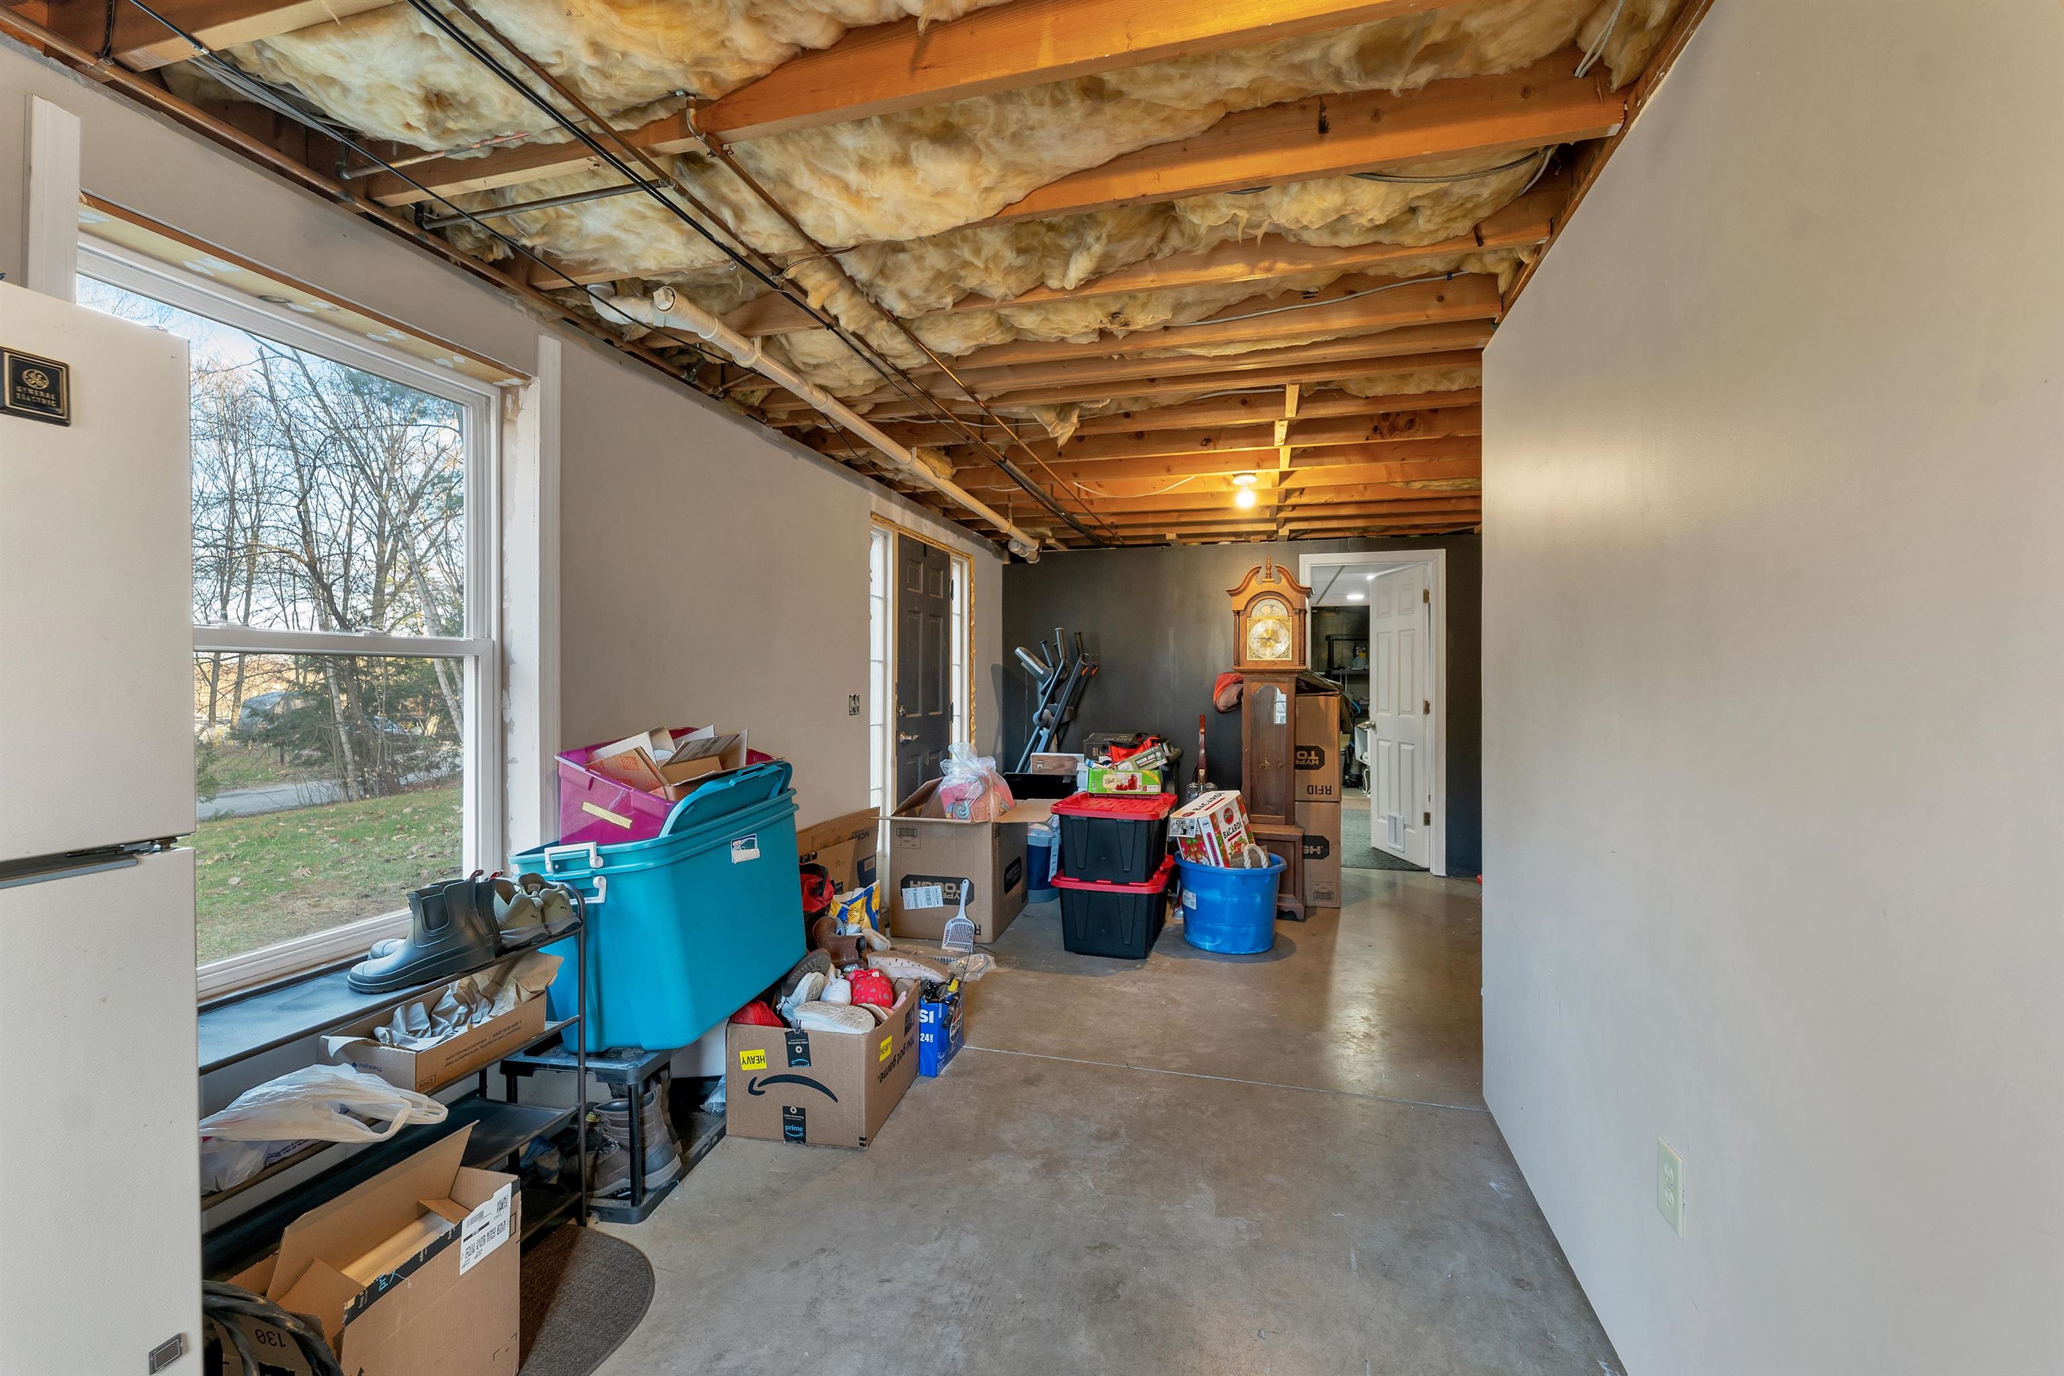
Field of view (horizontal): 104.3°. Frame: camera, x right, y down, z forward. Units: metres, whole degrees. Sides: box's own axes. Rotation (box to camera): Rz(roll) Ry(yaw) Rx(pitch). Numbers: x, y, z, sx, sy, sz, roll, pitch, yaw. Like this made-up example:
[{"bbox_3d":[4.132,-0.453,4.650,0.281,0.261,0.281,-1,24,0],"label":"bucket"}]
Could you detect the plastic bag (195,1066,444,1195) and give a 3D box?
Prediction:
[{"bbox_3d":[-1.238,0.720,1.381,0.252,0.141,0.383,1,1,15],"label":"plastic bag"}]

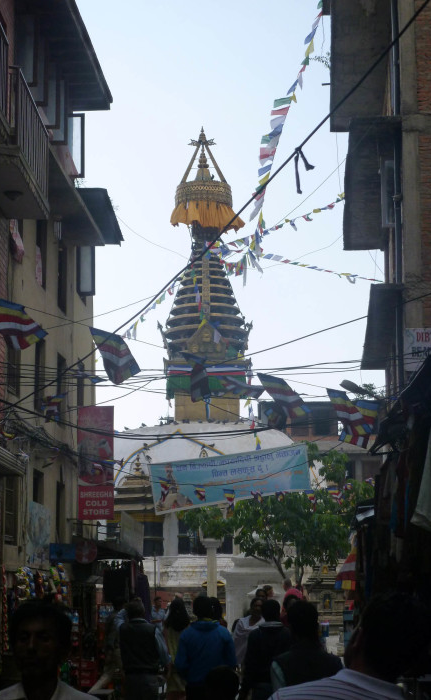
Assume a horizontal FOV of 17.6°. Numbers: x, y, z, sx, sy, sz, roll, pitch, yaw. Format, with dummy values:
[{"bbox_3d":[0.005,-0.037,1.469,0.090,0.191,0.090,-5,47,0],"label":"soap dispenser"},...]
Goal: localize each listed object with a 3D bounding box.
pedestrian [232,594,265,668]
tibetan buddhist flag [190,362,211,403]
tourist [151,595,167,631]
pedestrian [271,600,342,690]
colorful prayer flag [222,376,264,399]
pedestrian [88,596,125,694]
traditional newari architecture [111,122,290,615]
[{"bbox_3d":[0.417,3.810,16.895,0.480,1.601,0.340,2,-10,-10],"label":"pedestrian"},{"bbox_3d":[-0.189,0.310,14.669,0.300,0.460,0.150,0,-10,0],"label":"tibetan buddhist flag"},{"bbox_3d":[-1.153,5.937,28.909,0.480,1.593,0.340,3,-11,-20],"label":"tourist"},{"bbox_3d":[0.548,2.303,8.326,0.500,1.592,0.320,0,-10,0],"label":"pedestrian"},{"bbox_3d":[0.279,0.402,14.957,0.460,0.250,0.150,0,-10,0],"label":"colorful prayer flag"},{"bbox_3d":[-1.062,3.325,14.138,0.500,1.608,0.400,0,-10,0],"label":"pedestrian"},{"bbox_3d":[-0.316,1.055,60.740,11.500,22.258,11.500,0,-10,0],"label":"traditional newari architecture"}]

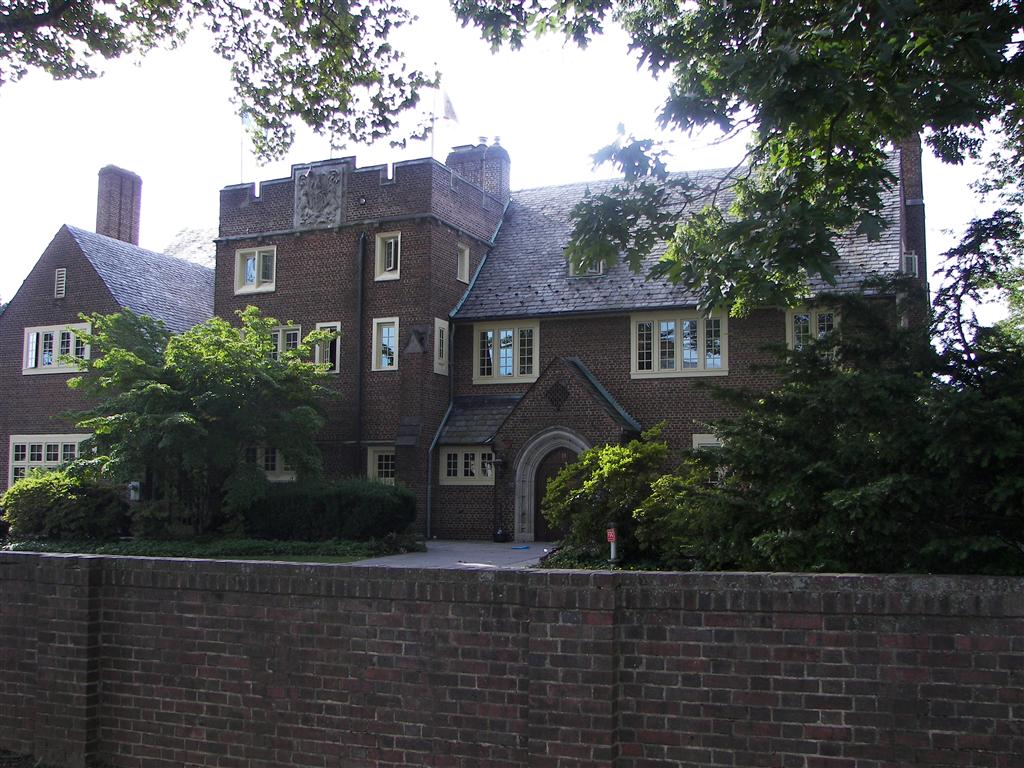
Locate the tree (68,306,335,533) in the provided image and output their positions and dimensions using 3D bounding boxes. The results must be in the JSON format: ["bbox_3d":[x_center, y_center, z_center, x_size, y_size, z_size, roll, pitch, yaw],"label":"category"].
[{"bbox_3d":[-7.615,0.964,26.500,6.326,5.771,5.693,2,-6,-16],"label":"tree"}]

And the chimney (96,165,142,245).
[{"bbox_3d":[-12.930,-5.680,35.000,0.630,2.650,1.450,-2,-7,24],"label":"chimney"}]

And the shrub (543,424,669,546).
[{"bbox_3d":[1.964,2.174,22.200,2.655,2.659,2.523,0,-6,5],"label":"shrub"}]

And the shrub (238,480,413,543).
[{"bbox_3d":[-4.764,3.276,27.800,4.194,1.512,1.700,-2,-7,24],"label":"shrub"}]

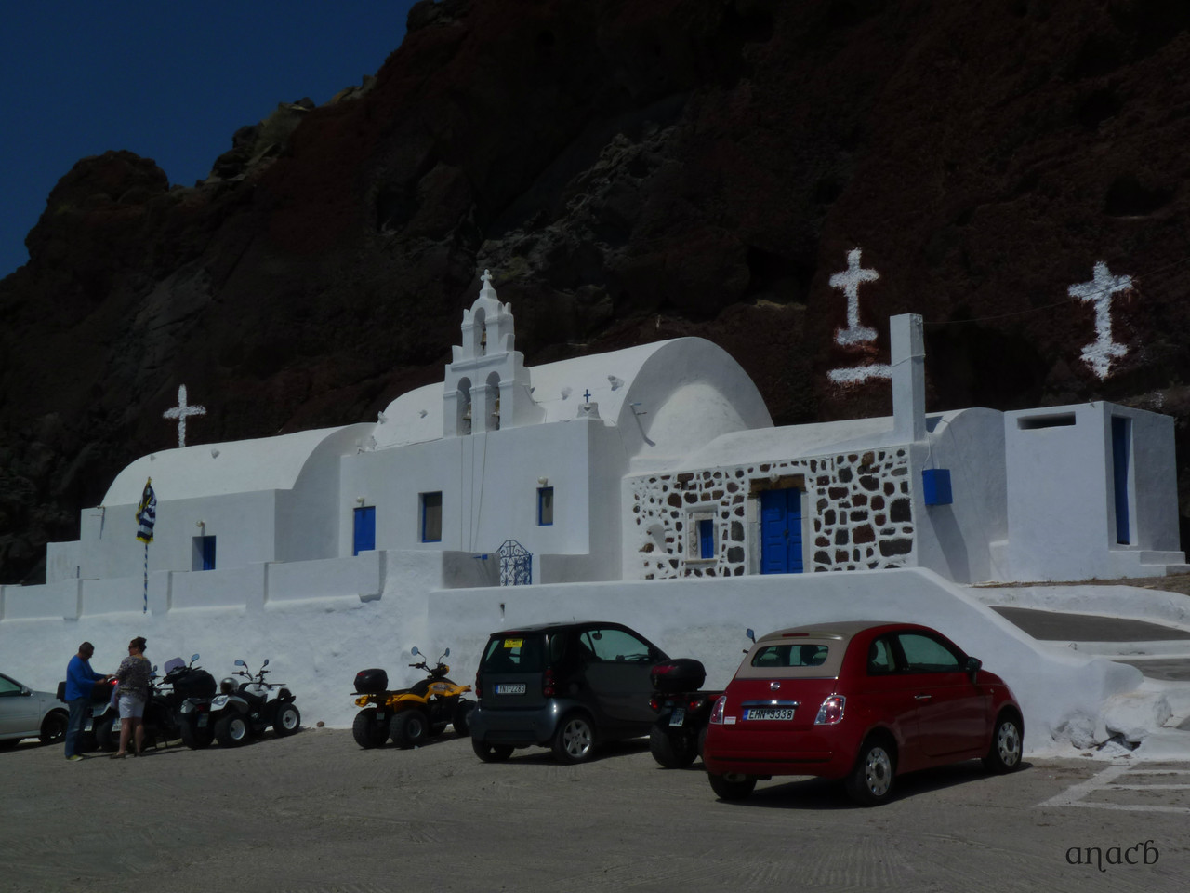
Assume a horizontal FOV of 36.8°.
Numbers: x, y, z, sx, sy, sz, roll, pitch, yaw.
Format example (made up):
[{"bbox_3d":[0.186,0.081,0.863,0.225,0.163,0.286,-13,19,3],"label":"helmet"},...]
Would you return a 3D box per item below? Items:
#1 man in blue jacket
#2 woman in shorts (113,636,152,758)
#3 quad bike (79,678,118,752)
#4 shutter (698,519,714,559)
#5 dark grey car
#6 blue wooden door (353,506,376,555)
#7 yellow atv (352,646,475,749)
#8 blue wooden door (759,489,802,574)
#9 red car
[{"bbox_3d":[-7.240,3.630,25.400,0.580,1.700,0.500,1,-7,-10],"label":"man in blue jacket"},{"bbox_3d":[-6.450,3.500,24.900,0.520,1.690,0.400,3,-8,-25],"label":"woman in shorts"},{"bbox_3d":[-6.835,3.769,25.725,1.020,1.130,1.830,-5,-6,31],"label":"quad bike"},{"bbox_3d":[1.949,1.625,31.259,0.060,0.690,0.380,6,-10,-44],"label":"shutter"},{"bbox_3d":[-0.020,2.860,21.100,2.500,1.550,1.520,3,-7,-43],"label":"dark grey car"},{"bbox_3d":[-4.704,2.102,36.496,0.080,1.750,0.760,6,-10,-44],"label":"blue wooden door"},{"bbox_3d":[-2.530,3.491,24.941,1.000,1.300,1.800,-7,-7,42],"label":"yellow atv"},{"bbox_3d":[3.060,1.540,28.700,0.100,1.780,1.020,6,-10,-44],"label":"blue wooden door"},{"bbox_3d":[2.545,2.330,16.270,1.630,1.488,3.546,-7,-6,40],"label":"red car"}]

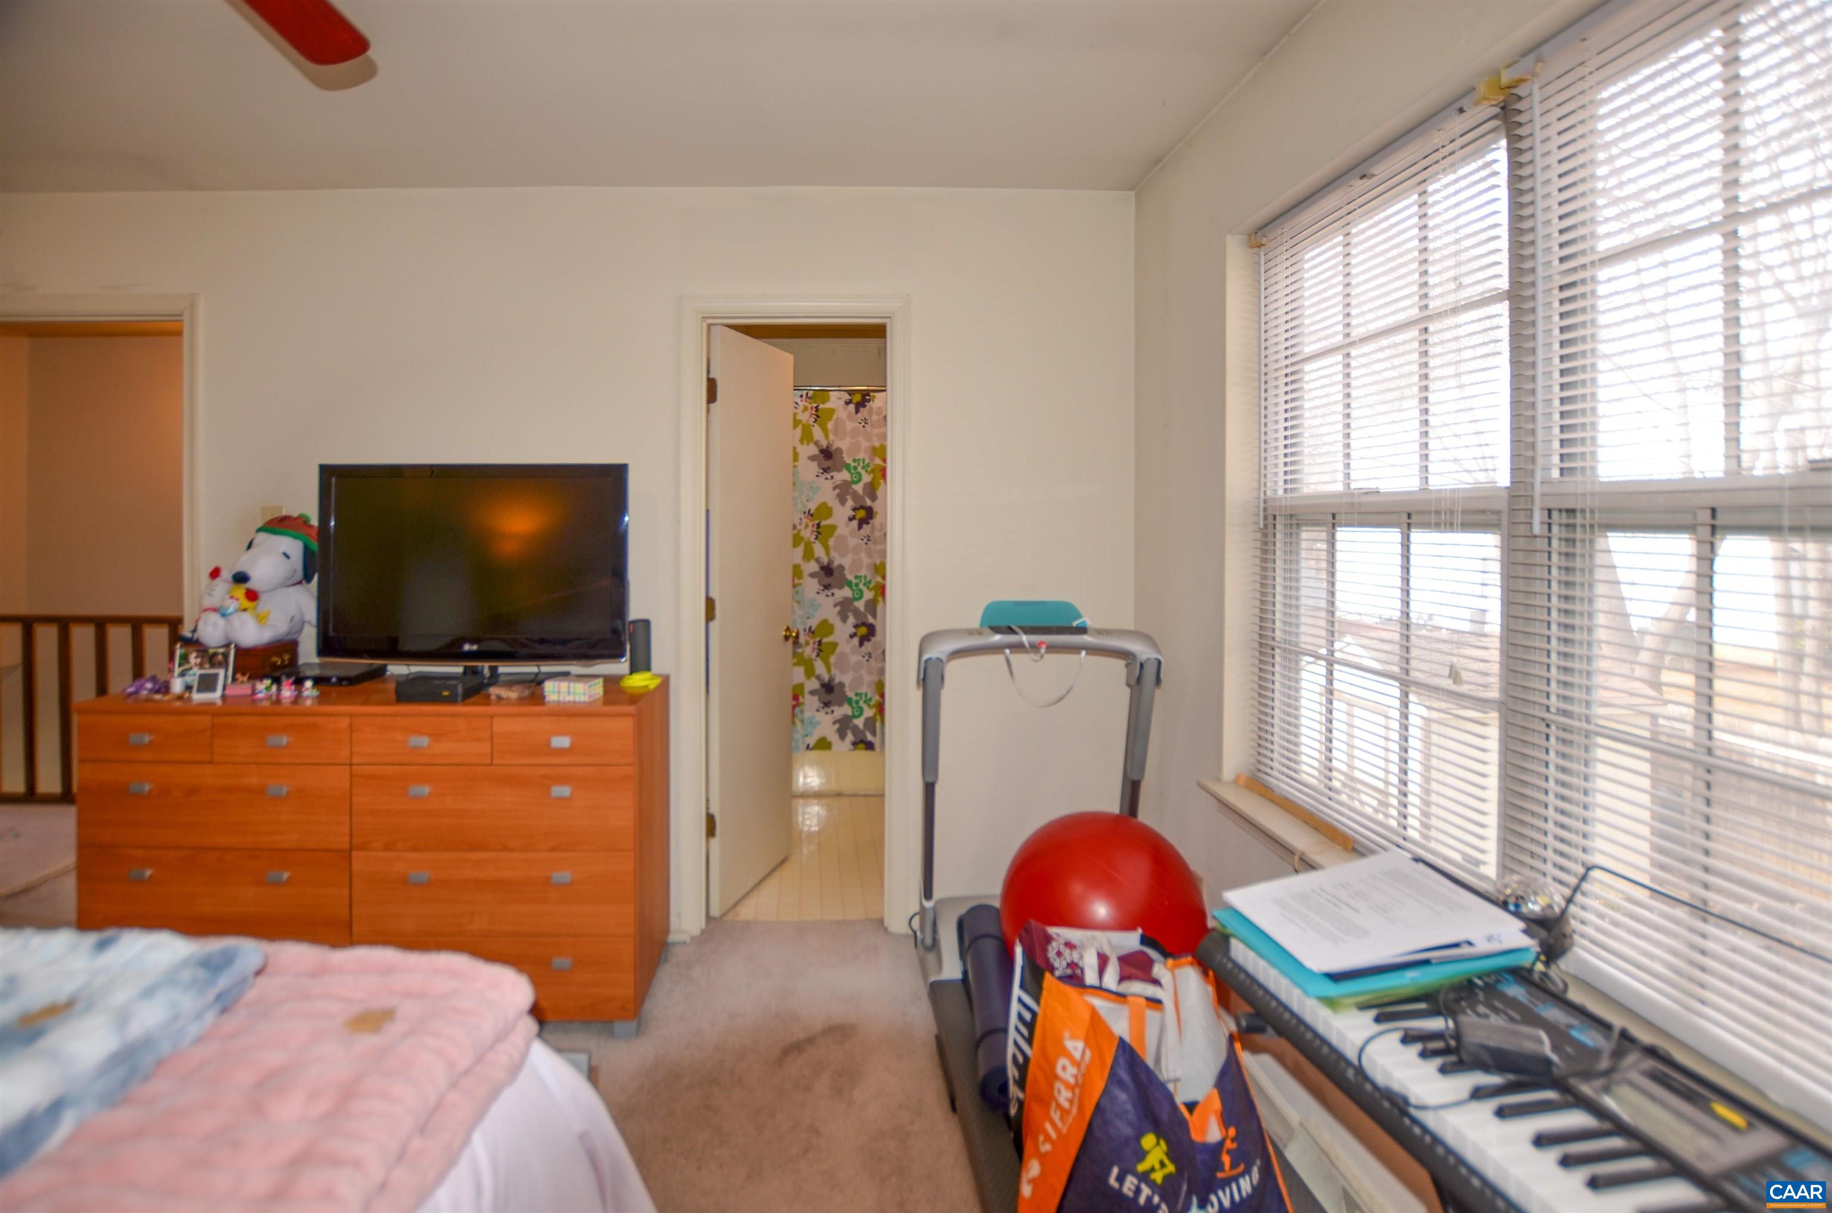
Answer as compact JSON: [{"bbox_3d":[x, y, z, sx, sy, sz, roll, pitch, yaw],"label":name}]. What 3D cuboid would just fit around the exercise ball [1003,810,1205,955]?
[{"bbox_3d":[0.502,0.839,2.072,0.540,0.540,0.540,0,3,0],"label":"exercise ball"}]

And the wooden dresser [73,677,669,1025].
[{"bbox_3d":[-1.585,0.735,2.350,1.510,0.930,0.430,0,3,-3],"label":"wooden dresser"}]

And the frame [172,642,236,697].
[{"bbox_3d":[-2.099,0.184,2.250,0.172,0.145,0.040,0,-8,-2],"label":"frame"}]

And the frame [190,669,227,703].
[{"bbox_3d":[-2.013,0.223,2.170,0.082,0.085,0.030,0,-8,-2],"label":"frame"}]

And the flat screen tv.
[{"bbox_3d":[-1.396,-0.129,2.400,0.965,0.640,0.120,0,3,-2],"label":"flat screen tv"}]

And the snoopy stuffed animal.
[{"bbox_3d":[-2.037,-0.082,2.370,0.280,0.410,0.290,0,3,3],"label":"snoopy stuffed animal"}]

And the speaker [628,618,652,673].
[{"bbox_3d":[-0.871,0.134,2.410,0.070,0.178,0.070,1,4,21],"label":"speaker"}]

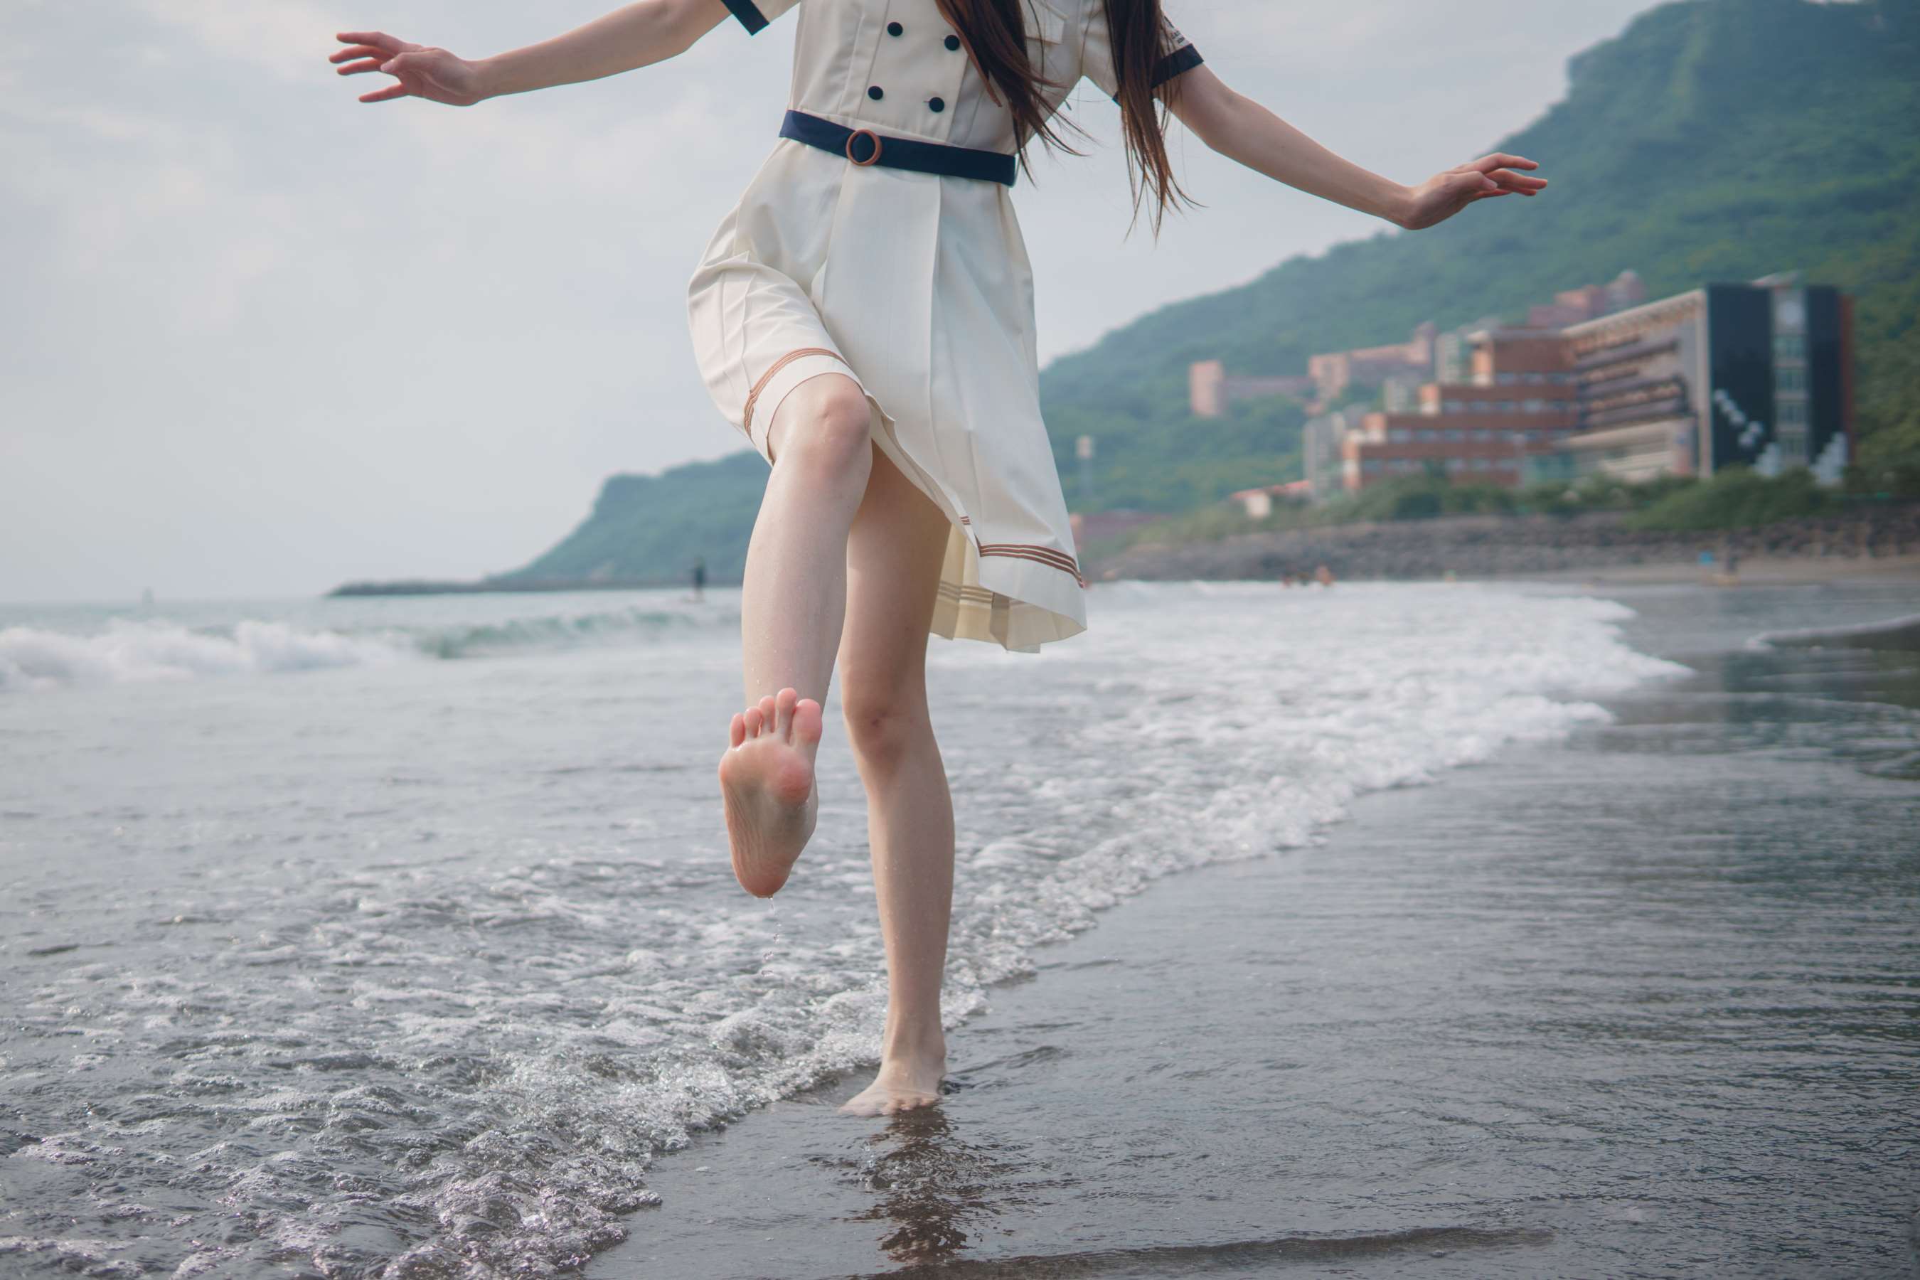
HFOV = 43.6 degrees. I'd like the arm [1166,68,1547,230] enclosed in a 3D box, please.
[{"bbox_3d":[0.440,-0.537,2.680,0.450,0.125,0.120,16,0,0],"label":"arm"}]

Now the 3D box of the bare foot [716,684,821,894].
[{"bbox_3d":[-0.178,0.133,2.270,0.093,0.230,0.090,7,31,4],"label":"bare foot"}]

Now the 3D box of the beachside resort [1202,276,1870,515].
[{"bbox_3d":[77.705,-32.616,320.000,80.000,29.000,65.000,-1,1,6],"label":"beachside resort"}]

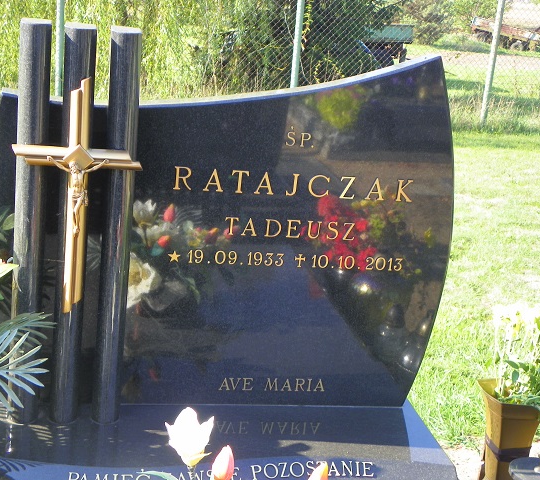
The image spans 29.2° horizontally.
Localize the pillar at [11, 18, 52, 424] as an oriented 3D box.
[{"bbox_3d":[-0.449,-0.019,1.933,0.055,0.761,0.055,2,14,-12],"label":"pillar"}]

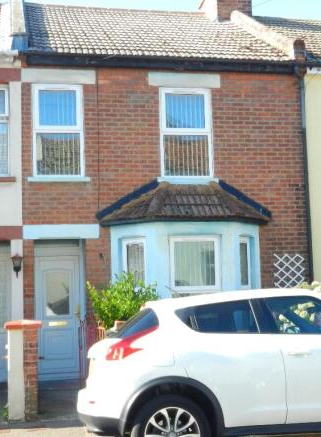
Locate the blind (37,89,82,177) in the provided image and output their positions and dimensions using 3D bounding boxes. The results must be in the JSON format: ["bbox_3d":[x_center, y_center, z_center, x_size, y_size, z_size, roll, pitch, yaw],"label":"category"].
[{"bbox_3d":[-1.668,-1.405,10.454,0.702,1.435,0.080,-1,-5,-11],"label":"blind"}]

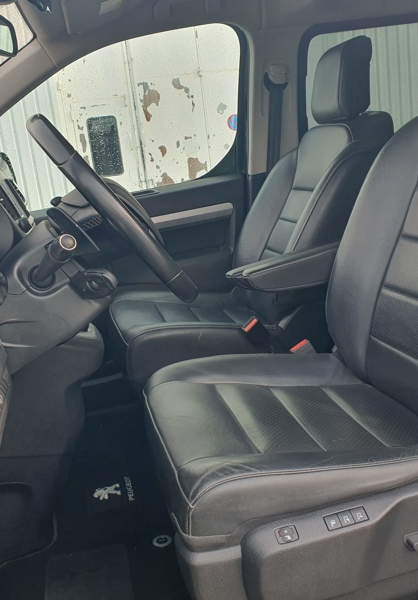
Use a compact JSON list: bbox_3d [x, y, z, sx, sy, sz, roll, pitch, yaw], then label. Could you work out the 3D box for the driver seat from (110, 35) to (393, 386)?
[{"bbox_3d":[0.112,-0.187,1.810,0.843,1.112,0.519,-6,11,-6],"label":"driver seat"}]

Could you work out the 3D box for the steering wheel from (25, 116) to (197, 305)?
[{"bbox_3d":[-0.165,-0.130,0.980,0.085,0.380,0.380,-41,13,1],"label":"steering wheel"}]

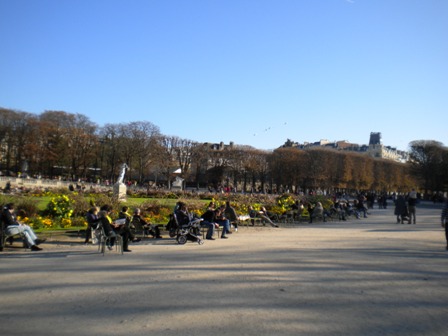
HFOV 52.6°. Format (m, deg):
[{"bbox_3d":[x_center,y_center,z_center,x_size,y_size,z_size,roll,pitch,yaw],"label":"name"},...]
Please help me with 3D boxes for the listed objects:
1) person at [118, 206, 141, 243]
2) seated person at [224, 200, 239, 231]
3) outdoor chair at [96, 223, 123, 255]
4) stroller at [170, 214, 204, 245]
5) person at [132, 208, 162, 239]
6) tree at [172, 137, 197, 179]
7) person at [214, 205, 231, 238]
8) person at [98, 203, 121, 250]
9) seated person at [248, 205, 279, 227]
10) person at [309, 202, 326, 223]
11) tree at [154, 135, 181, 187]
[{"bbox_3d":[-2.920,1.745,13.925,0.800,1.150,0.550,1,-3,-15],"label":"person"},{"bbox_3d":[0.290,1.893,17.522,0.700,1.250,0.550,2,-4,-30],"label":"seated person"},{"bbox_3d":[-2.937,1.771,11.670,0.600,0.850,0.570,1,-3,-15],"label":"outdoor chair"},{"bbox_3d":[-1.101,1.831,13.670,0.980,0.950,0.580,0,-3,0],"label":"stroller"},{"bbox_3d":[-2.587,1.867,15.320,1.000,1.060,0.580,1,-3,-15],"label":"person"},{"bbox_3d":[-8.475,-0.796,97.192,5.300,11.000,5.300,0,-3,0],"label":"tree"},{"bbox_3d":[-0.034,1.818,15.523,0.750,1.180,0.550,0,-3,0],"label":"person"},{"bbox_3d":[-3.027,1.598,12.080,0.750,1.240,0.550,1,-3,-15],"label":"person"},{"bbox_3d":[1.780,2.153,20.412,1.200,1.050,0.570,0,-3,5],"label":"seated person"},{"bbox_3d":[4.863,2.288,23.309,0.750,1.100,0.550,1,-3,-20],"label":"person"},{"bbox_3d":[-11.875,-1.205,95.211,6.000,11.600,6.000,0,-3,0],"label":"tree"}]

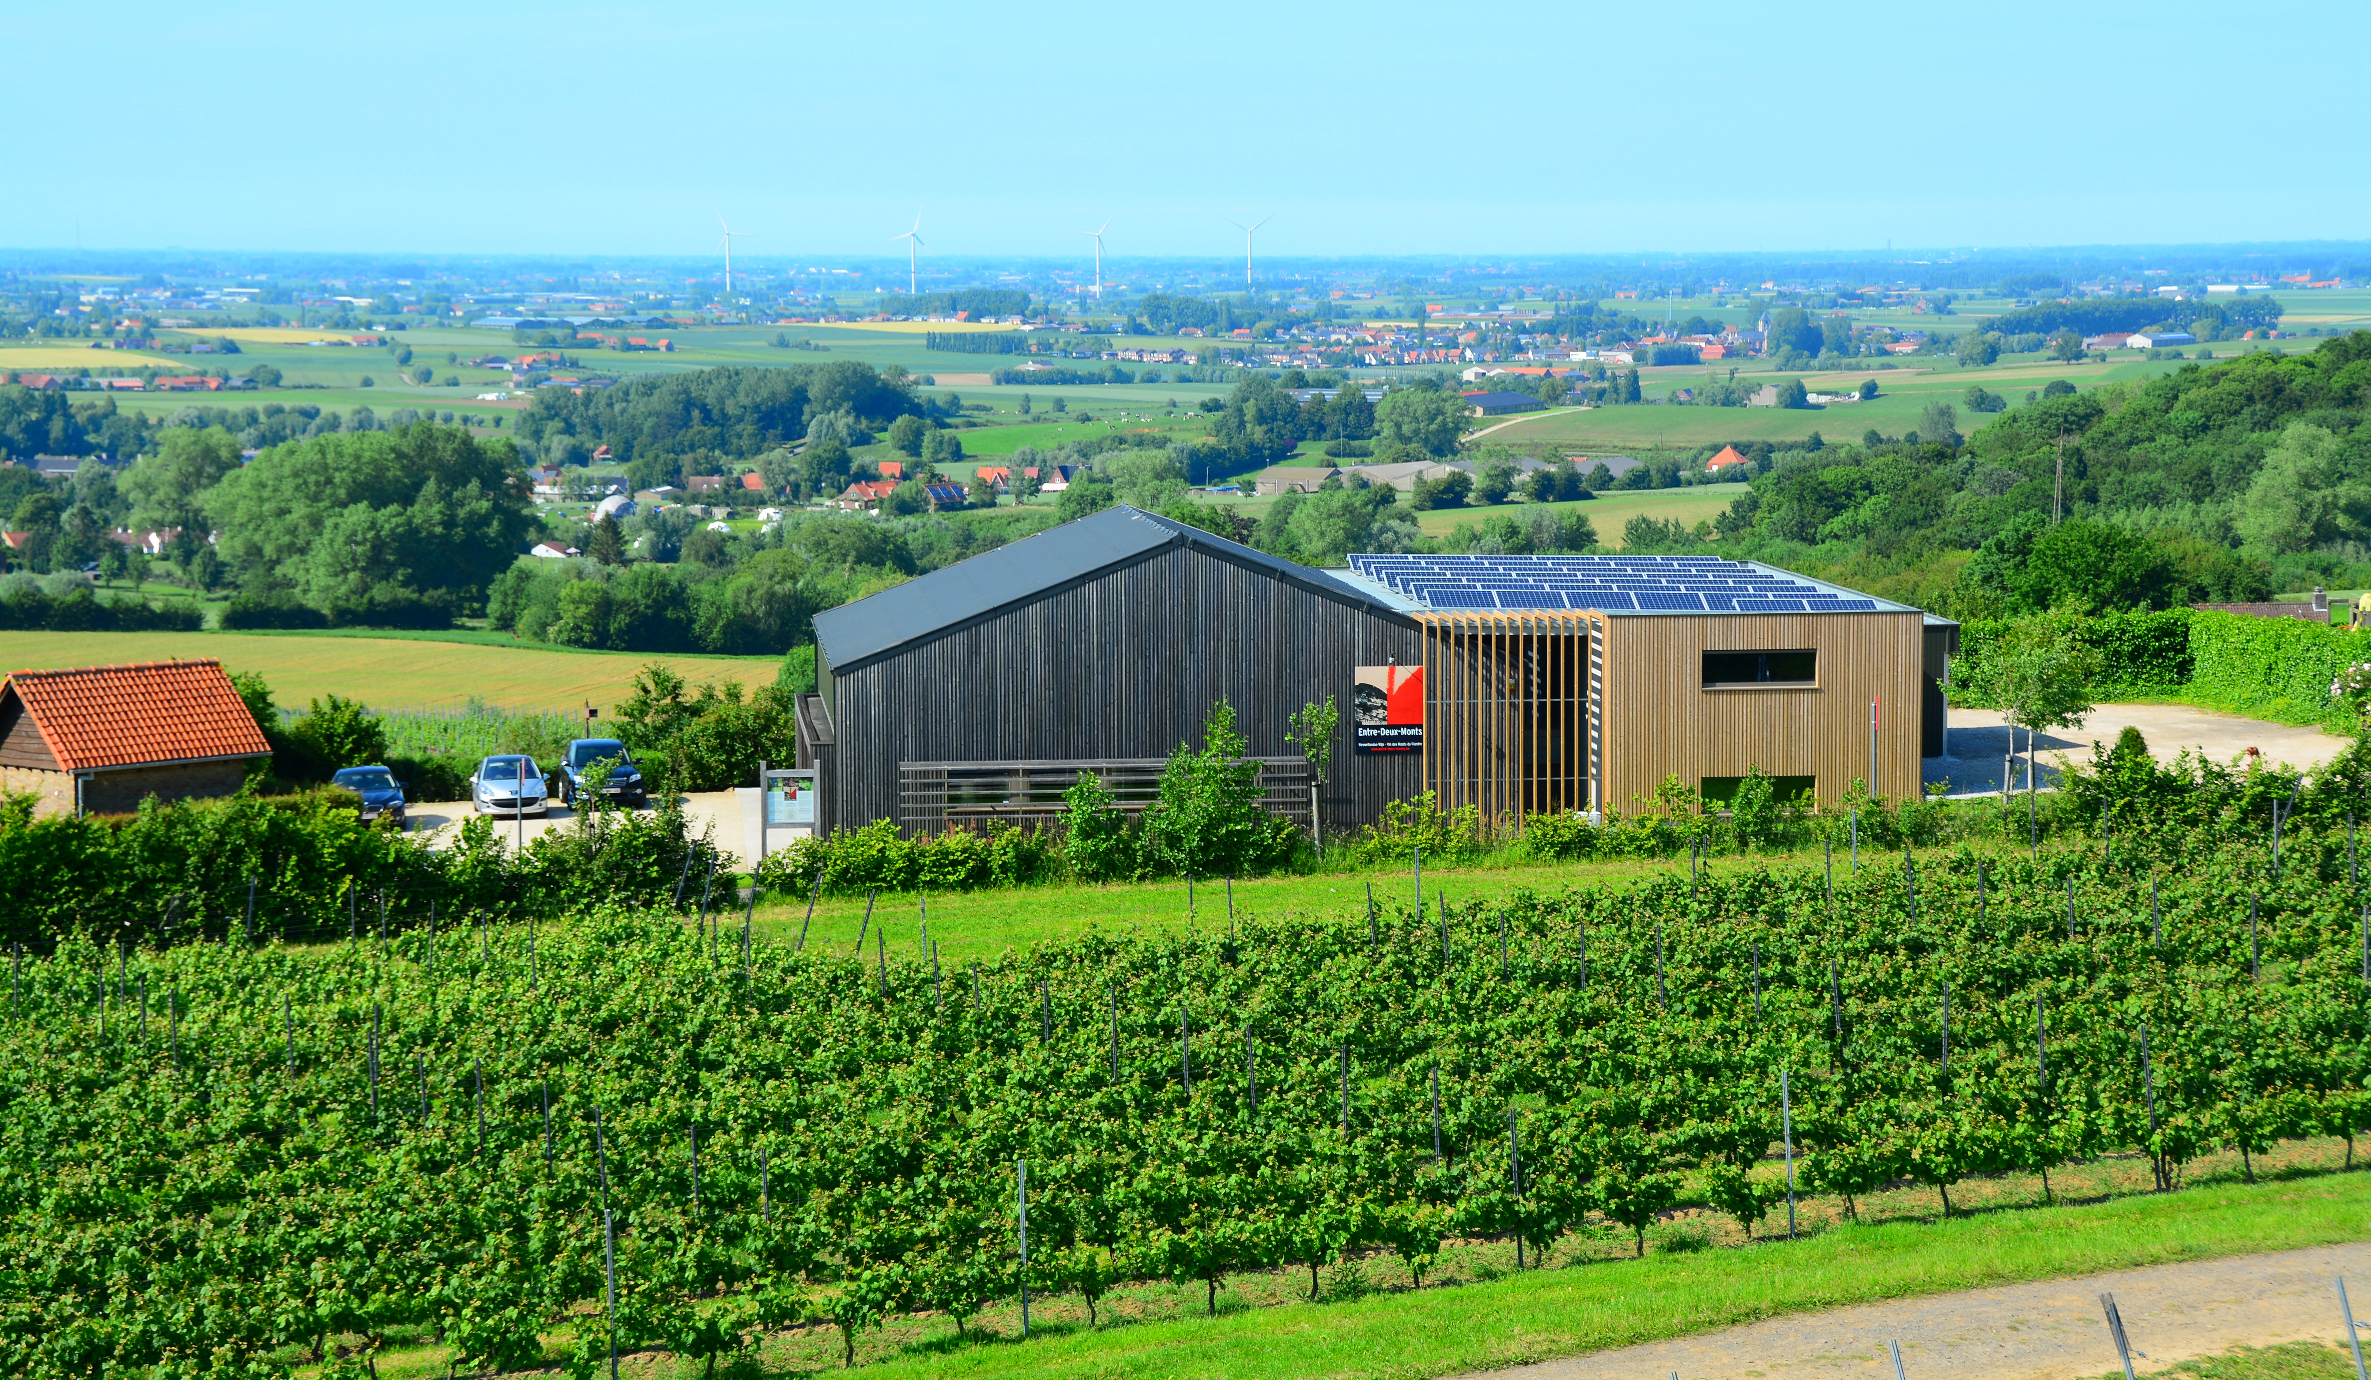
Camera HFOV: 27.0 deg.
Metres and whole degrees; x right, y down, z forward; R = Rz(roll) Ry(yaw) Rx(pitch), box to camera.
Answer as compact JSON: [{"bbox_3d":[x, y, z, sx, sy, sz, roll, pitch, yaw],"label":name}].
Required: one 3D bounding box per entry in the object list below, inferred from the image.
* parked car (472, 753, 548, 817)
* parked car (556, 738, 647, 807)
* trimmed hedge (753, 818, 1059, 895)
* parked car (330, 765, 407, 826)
[{"bbox_3d":[-17.169,2.323,125.256,1.750,1.480,4.100,-1,5,-12],"label":"parked car"},{"bbox_3d":[-14.996,2.055,126.939,1.830,1.700,4.500,-1,5,-12],"label":"parked car"},{"bbox_3d":[-6.293,3.691,111.122,6.750,1.380,1.200,-1,5,-13],"label":"trimmed hedge"},{"bbox_3d":[-20.297,2.630,122.172,1.790,1.440,4.350,-1,5,-12],"label":"parked car"}]

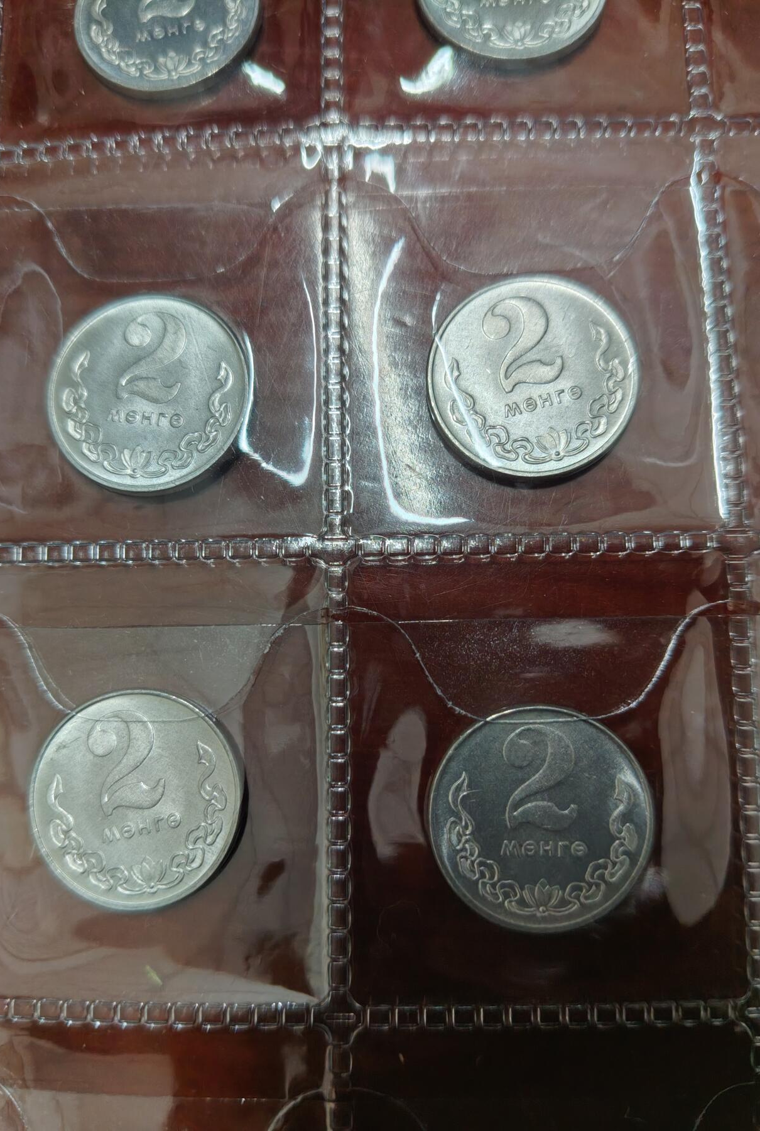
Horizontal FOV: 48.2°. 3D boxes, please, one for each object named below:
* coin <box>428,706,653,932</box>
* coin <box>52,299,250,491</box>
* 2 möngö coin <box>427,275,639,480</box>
[{"bbox_3d":[0.014,0.023,0.077,0.020,0.001,0.020,0,84,3],"label":"coin"},{"bbox_3d":[-0.023,-0.017,0.083,0.020,0.001,0.020,3,83,5],"label":"coin"},{"bbox_3d":[0.015,-0.018,0.082,0.020,0.001,0.020,-1,83,5],"label":"2 möngö coin"}]

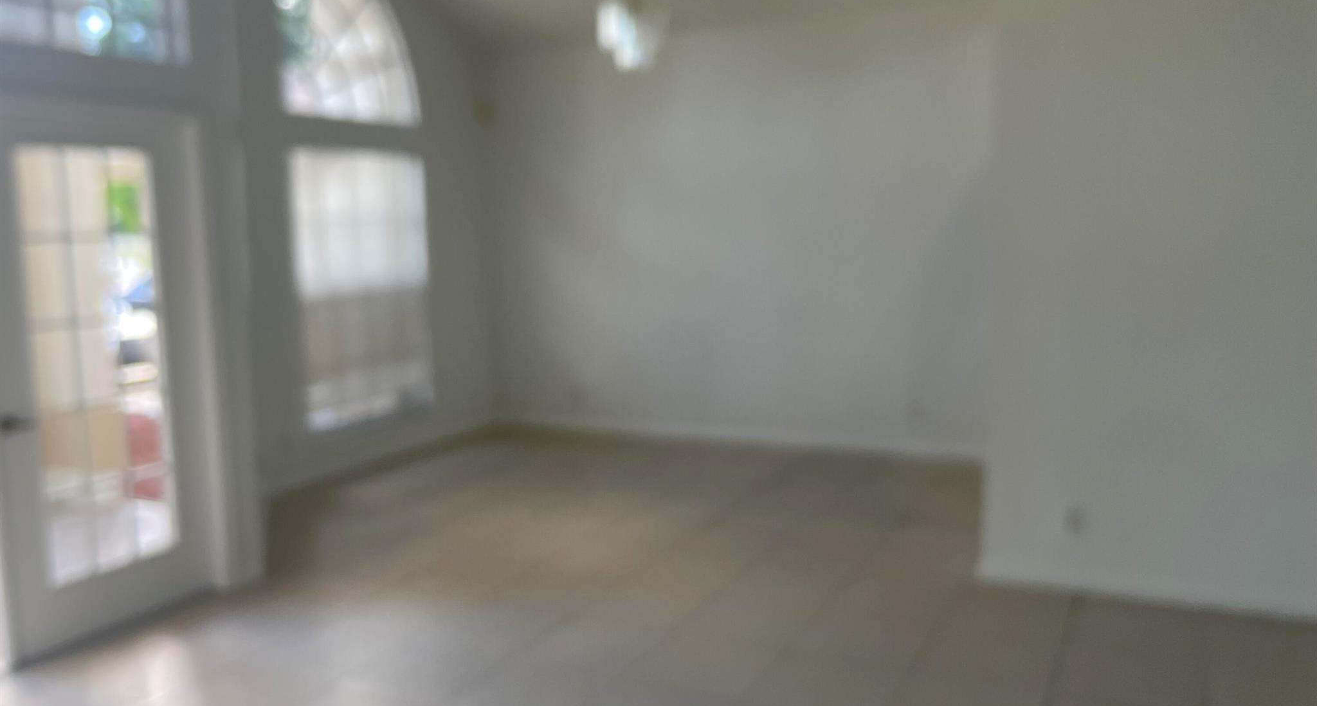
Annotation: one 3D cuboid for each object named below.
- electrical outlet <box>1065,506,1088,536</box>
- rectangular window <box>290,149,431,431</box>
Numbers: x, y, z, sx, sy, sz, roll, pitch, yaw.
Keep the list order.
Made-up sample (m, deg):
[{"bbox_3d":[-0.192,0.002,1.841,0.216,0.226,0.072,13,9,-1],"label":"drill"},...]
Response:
[{"bbox_3d":[1.753,0.707,4.158,0.078,0.122,0.015,2,7,27],"label":"electrical outlet"},{"bbox_3d":[-2.048,-0.462,6.987,0.090,1.840,1.220,2,7,27],"label":"rectangular window"}]

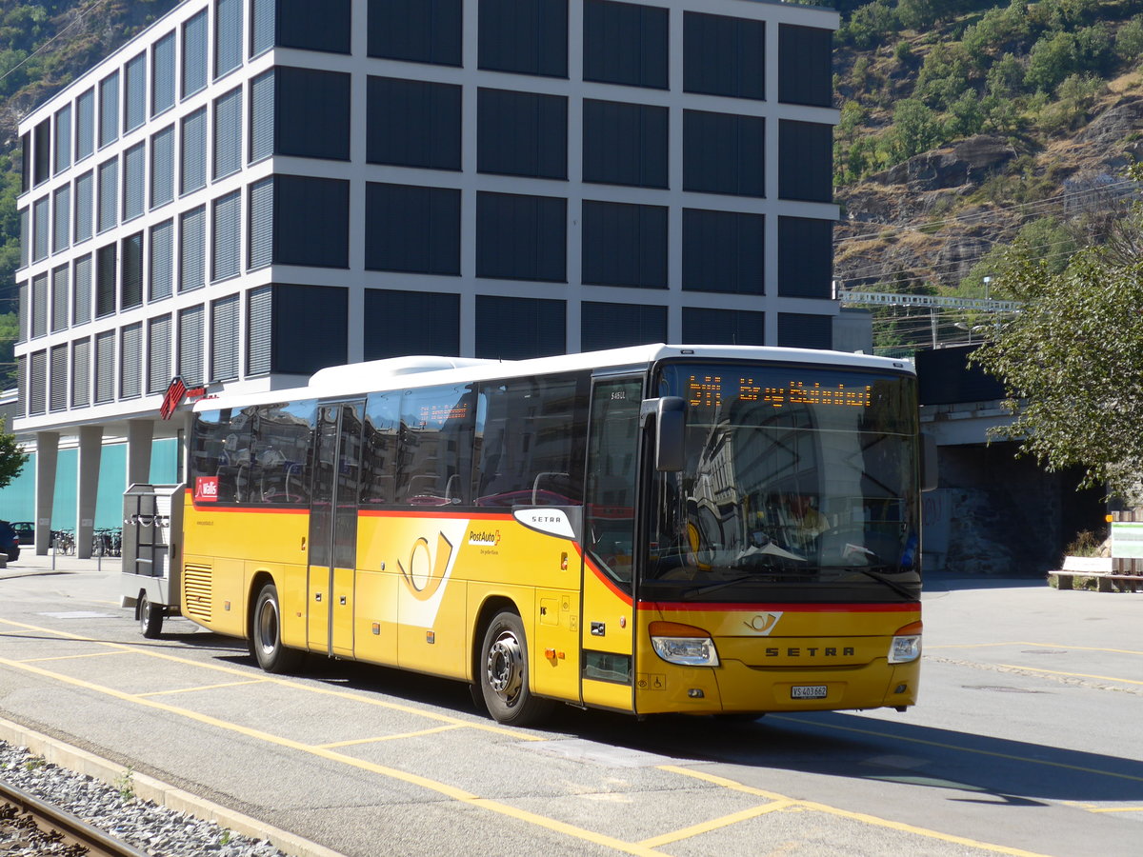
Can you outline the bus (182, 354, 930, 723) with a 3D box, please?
[{"bbox_3d":[-0.888,0.934,21.615,2.550,3.300,12.200,2,-2,-26],"label":"bus"}]

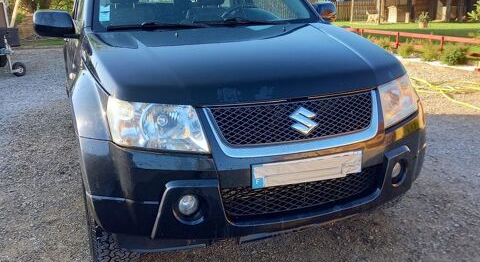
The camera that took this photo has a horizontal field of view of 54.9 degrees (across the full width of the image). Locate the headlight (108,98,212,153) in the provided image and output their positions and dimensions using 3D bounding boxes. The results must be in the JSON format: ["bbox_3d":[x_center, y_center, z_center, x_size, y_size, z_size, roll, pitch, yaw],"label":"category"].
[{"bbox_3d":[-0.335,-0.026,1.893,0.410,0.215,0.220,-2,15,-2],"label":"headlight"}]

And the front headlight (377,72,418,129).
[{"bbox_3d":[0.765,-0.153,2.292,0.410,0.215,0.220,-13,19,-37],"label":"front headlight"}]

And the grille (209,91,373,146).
[{"bbox_3d":[0.257,-0.033,1.993,0.820,0.195,0.120,-7,16,-20],"label":"grille"}]

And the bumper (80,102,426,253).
[{"bbox_3d":[0.209,0.174,2.193,1.780,0.540,0.520,-7,16,-20],"label":"bumper"}]

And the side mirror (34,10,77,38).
[{"bbox_3d":[-1.127,-0.655,2.793,0.230,0.170,0.150,-7,16,-20],"label":"side mirror"}]

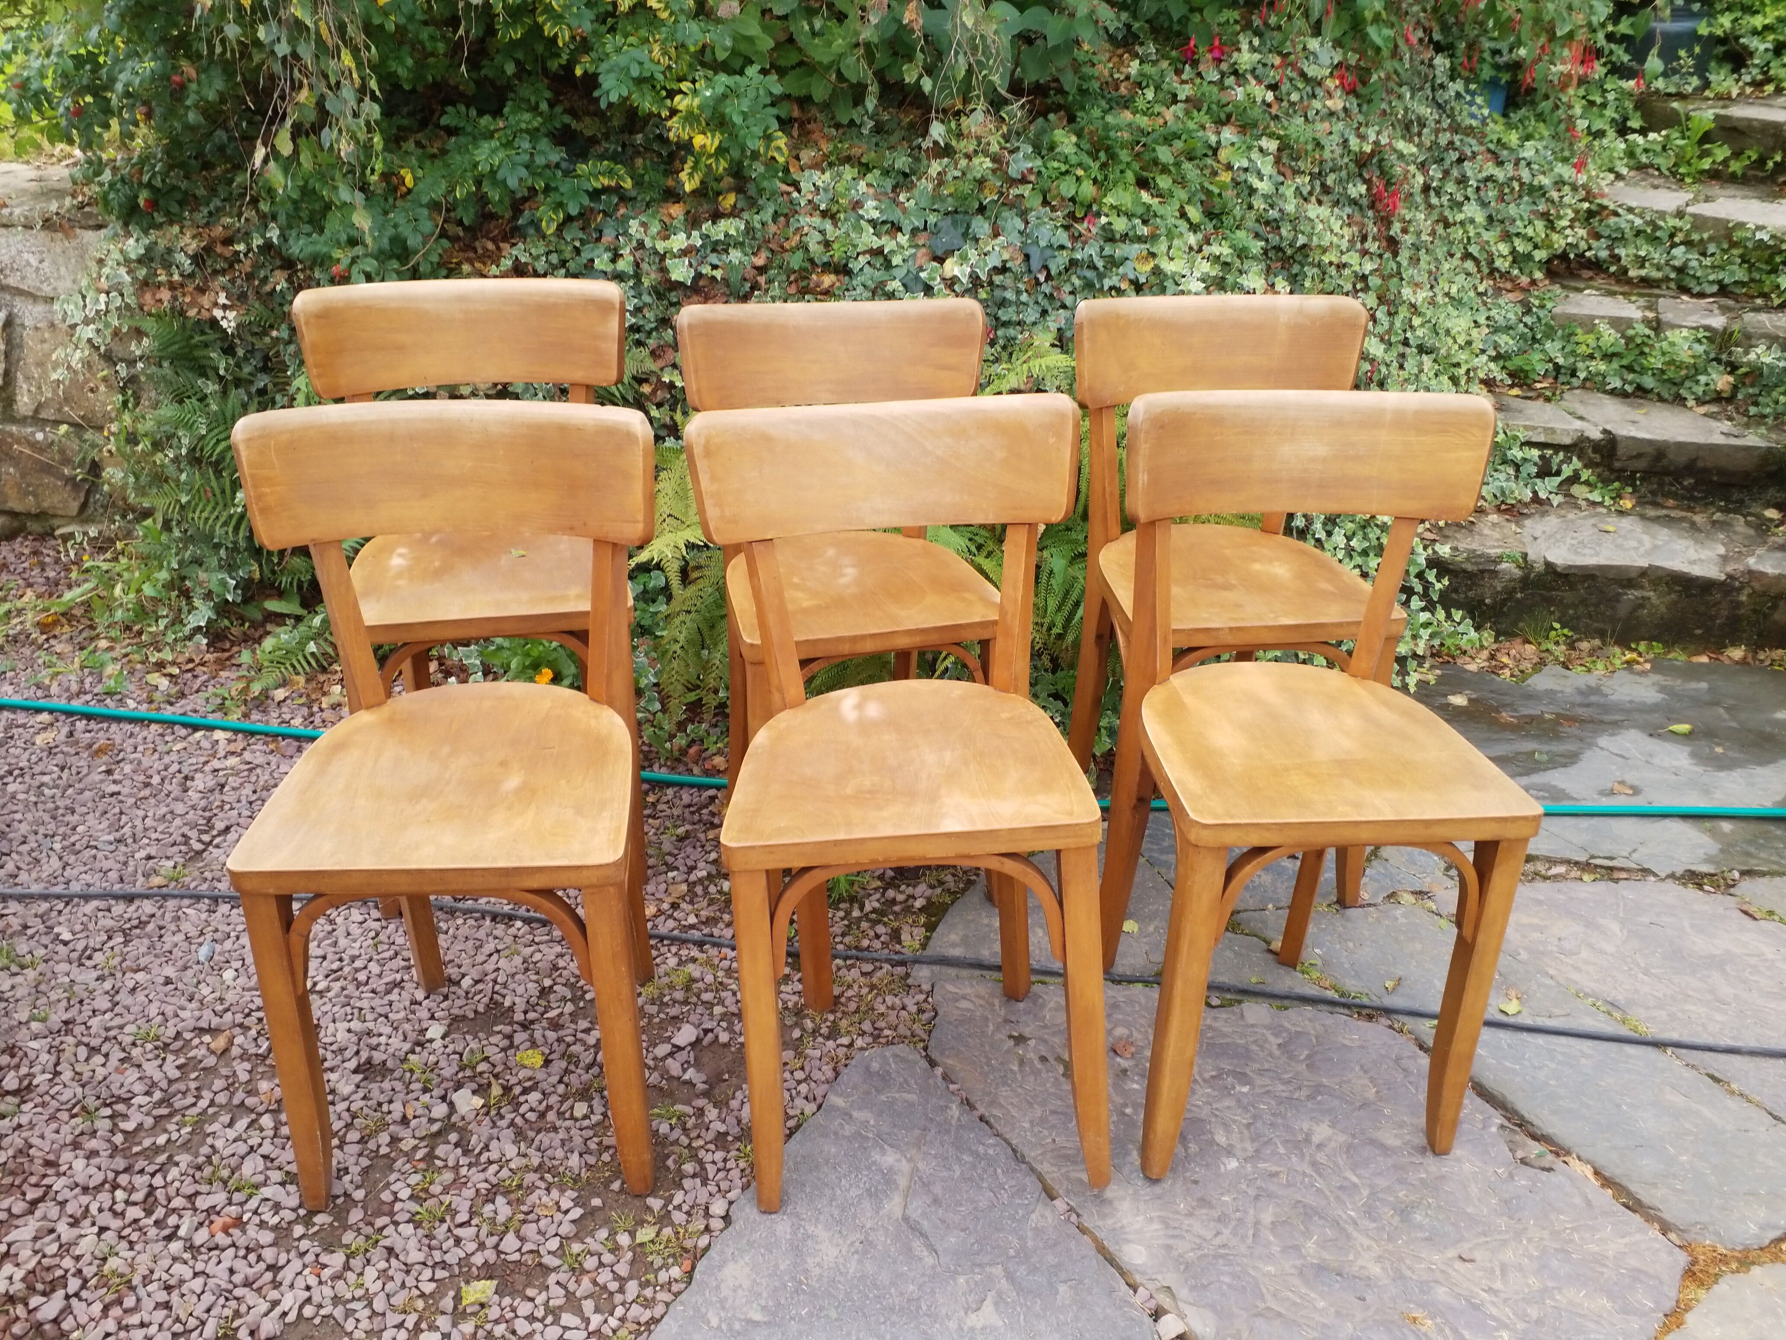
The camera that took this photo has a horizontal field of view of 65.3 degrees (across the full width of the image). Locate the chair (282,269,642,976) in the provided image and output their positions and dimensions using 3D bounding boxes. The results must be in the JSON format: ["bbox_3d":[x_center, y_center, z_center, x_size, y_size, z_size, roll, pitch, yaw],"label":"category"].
[{"bbox_3d":[-0.566,-0.112,1.968,0.430,0.808,0.410,-5,29,-13],"label":"chair"}]

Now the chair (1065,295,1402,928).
[{"bbox_3d":[0.464,-0.098,1.995,0.430,0.808,0.410,-3,27,-8],"label":"chair"}]

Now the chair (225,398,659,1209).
[{"bbox_3d":[-0.457,0.141,1.520,0.430,0.808,0.410,-1,29,-4],"label":"chair"}]

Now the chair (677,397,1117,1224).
[{"bbox_3d":[0.015,0.129,1.545,0.430,0.808,0.410,-4,23,0],"label":"chair"}]

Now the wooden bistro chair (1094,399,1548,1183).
[{"bbox_3d":[0.457,0.114,1.598,0.427,0.809,0.410,-1,26,-7],"label":"wooden bistro chair"}]

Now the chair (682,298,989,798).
[{"bbox_3d":[-0.060,-0.085,1.954,0.430,0.808,0.410,-6,27,-14],"label":"chair"}]

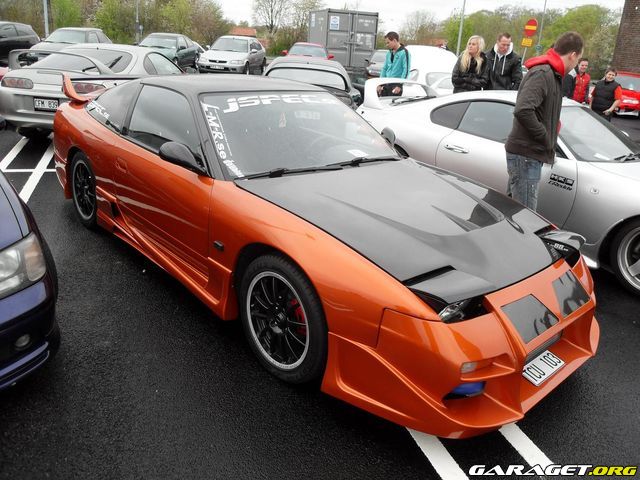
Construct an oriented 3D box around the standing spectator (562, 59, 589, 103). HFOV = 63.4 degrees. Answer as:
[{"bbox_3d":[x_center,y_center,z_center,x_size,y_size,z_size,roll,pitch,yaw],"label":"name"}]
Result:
[{"bbox_3d":[3.983,-2.075,8.421,0.500,1.660,0.330,13,23,22],"label":"standing spectator"}]

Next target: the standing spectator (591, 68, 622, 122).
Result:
[{"bbox_3d":[4.459,-1.884,8.200,0.520,1.600,0.340,16,22,30],"label":"standing spectator"}]

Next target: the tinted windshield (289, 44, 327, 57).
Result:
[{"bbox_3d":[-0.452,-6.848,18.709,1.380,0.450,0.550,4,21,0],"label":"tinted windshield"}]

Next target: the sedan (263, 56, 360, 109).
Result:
[{"bbox_3d":[-0.257,-2.428,8.658,1.720,1.290,4.400,2,21,-6],"label":"sedan"}]

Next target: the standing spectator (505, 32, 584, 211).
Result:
[{"bbox_3d":[1.379,-0.448,3.420,0.460,1.720,0.520,2,19,-6],"label":"standing spectator"}]

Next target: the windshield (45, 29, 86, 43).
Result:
[{"bbox_3d":[-8.625,-6.941,17.614,1.380,0.450,0.550,3,21,-2],"label":"windshield"}]

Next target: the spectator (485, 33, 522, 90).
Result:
[{"bbox_3d":[2.258,-1.685,6.600,0.550,1.790,0.360,13,21,24],"label":"spectator"}]

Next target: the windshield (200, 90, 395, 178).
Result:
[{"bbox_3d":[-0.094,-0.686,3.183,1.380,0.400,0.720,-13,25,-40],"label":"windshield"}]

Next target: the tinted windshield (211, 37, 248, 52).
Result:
[{"bbox_3d":[-3.164,-6.855,18.200,1.380,0.480,0.720,6,19,5],"label":"tinted windshield"}]

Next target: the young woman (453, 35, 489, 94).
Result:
[{"bbox_3d":[1.862,-1.792,6.873,0.500,1.720,0.360,14,23,24],"label":"young woman"}]

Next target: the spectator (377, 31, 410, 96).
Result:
[{"bbox_3d":[1.114,-2.246,7.950,0.360,1.780,0.520,-13,25,-40],"label":"spectator"}]

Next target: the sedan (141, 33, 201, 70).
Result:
[{"bbox_3d":[-6.050,-7.382,20.107,1.700,1.370,4.450,4,21,0],"label":"sedan"}]

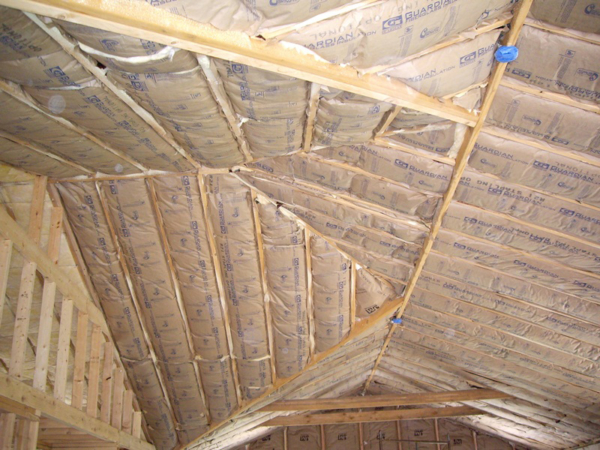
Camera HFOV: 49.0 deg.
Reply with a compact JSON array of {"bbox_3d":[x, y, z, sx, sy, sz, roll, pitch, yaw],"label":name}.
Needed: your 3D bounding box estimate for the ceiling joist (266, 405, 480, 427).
[{"bbox_3d":[1.007,2.659,9.150,3.120,0.140,0.045,-3,-24,0],"label":"ceiling joist"}]

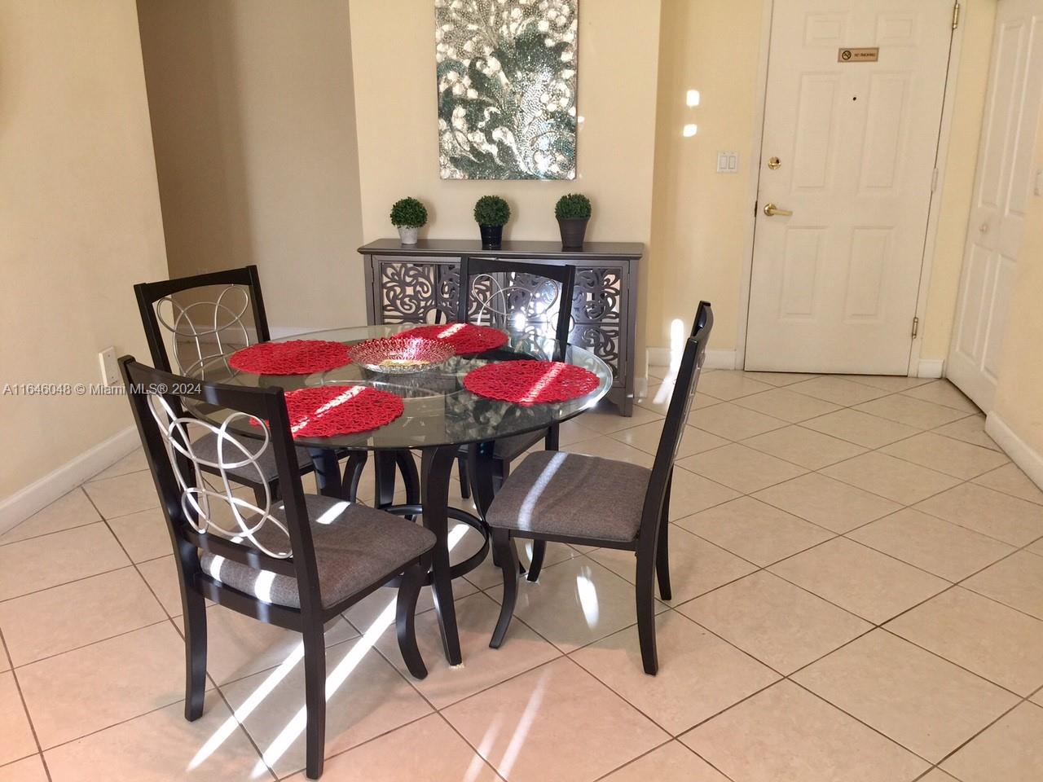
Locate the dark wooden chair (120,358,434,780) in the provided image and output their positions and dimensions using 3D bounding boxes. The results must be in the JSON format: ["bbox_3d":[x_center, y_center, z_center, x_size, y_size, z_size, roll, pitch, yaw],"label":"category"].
[{"bbox_3d":[-0.535,0.338,2.064,0.480,0.925,0.530,9,20,28],"label":"dark wooden chair"}]

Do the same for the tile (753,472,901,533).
[{"bbox_3d":[1.173,0.425,3.357,0.411,0.010,0.411,-12,21,-34],"label":"tile"}]

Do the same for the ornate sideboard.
[{"bbox_3d":[-0.093,-0.342,4.540,1.405,0.818,0.360,3,18,9],"label":"ornate sideboard"}]

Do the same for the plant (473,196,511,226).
[{"bbox_3d":[-0.149,-0.891,4.332,0.180,0.158,0.180,0,17,0],"label":"plant"}]

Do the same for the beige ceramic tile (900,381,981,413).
[{"bbox_3d":[2.316,0.029,4.663,0.417,0.010,0.417,-12,21,-34],"label":"beige ceramic tile"}]

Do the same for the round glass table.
[{"bbox_3d":[-0.330,0.304,2.475,1.150,0.745,1.150,0,17,0],"label":"round glass table"}]

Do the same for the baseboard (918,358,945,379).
[{"bbox_3d":[2.377,-0.127,5.056,0.140,0.110,0.016,3,18,9],"label":"baseboard"}]

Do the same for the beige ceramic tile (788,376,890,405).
[{"bbox_3d":[1.750,0.004,4.836,0.420,0.010,0.420,-12,21,-34],"label":"beige ceramic tile"}]

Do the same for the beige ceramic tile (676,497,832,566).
[{"bbox_3d":[0.858,0.513,3.216,0.420,0.010,0.420,-12,21,-34],"label":"beige ceramic tile"}]

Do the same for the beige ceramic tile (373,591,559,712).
[{"bbox_3d":[-0.168,0.733,2.508,0.420,0.010,0.420,-12,21,-34],"label":"beige ceramic tile"}]

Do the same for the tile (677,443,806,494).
[{"bbox_3d":[0.938,0.329,3.725,0.417,0.010,0.417,-12,21,-34],"label":"tile"}]

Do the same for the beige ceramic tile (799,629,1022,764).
[{"bbox_3d":[0.996,0.780,2.281,0.417,0.010,0.417,-12,21,-34],"label":"beige ceramic tile"}]

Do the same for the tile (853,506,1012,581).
[{"bbox_3d":[1.457,0.544,3.120,0.420,0.010,0.420,-12,21,-34],"label":"tile"}]

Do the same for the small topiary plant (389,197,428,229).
[{"bbox_3d":[-0.580,-0.912,4.477,0.190,0.162,0.190,3,18,9],"label":"small topiary plant"}]

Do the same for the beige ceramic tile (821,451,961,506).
[{"bbox_3d":[1.509,0.352,3.589,0.411,0.010,0.411,-12,21,-34],"label":"beige ceramic tile"}]

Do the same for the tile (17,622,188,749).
[{"bbox_3d":[-1.091,0.771,2.341,0.417,0.010,0.417,-12,21,-34],"label":"tile"}]

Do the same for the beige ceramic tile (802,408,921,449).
[{"bbox_3d":[1.603,0.180,4.142,0.411,0.010,0.411,-12,21,-34],"label":"beige ceramic tile"}]

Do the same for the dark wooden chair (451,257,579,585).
[{"bbox_3d":[-0.126,0.048,3.086,0.460,0.950,0.530,9,19,25],"label":"dark wooden chair"}]

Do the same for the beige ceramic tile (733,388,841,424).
[{"bbox_3d":[1.361,0.080,4.463,0.411,0.010,0.411,-12,21,-34],"label":"beige ceramic tile"}]

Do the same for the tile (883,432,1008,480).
[{"bbox_3d":[1.854,0.287,3.843,0.417,0.010,0.417,-12,21,-34],"label":"tile"}]

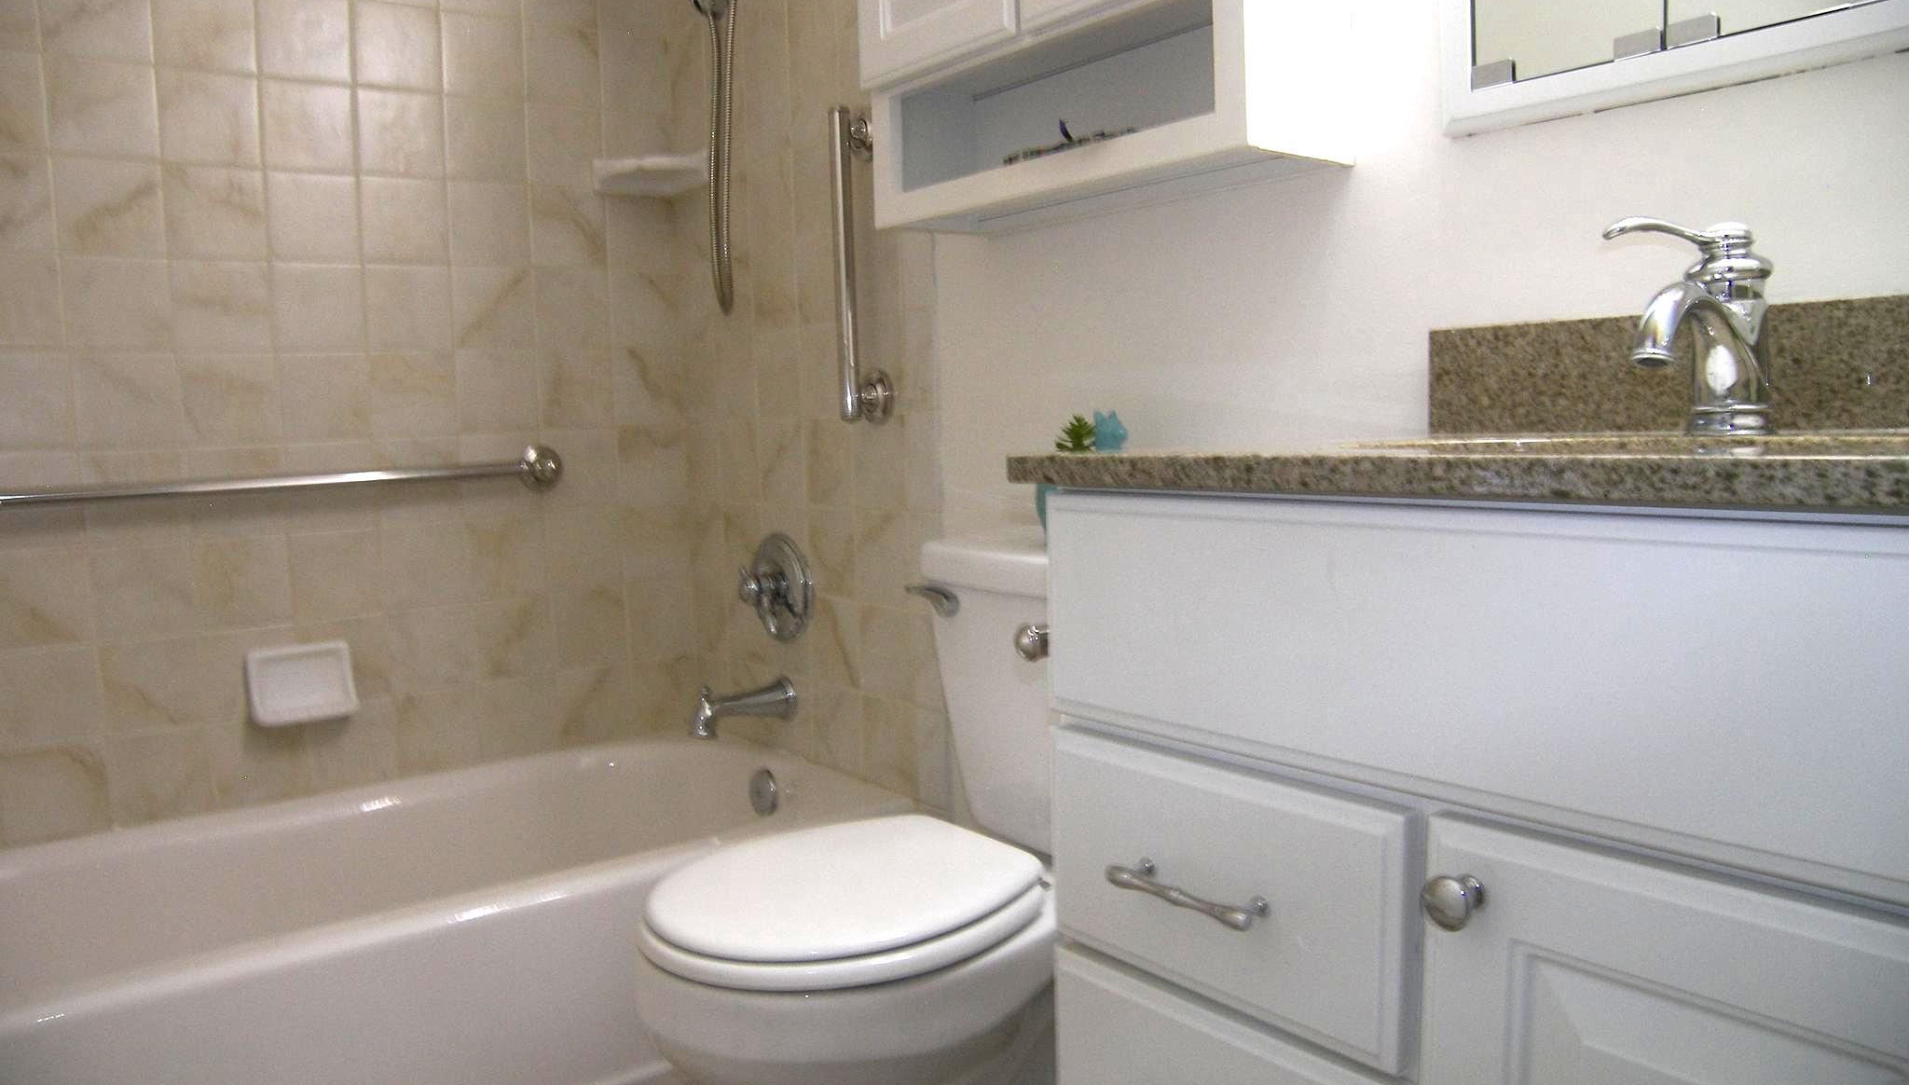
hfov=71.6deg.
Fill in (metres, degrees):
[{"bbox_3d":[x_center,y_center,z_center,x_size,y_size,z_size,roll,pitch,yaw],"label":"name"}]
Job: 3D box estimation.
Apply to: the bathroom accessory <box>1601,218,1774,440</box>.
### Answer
[{"bbox_3d":[0.544,-0.161,0.989,0.211,0.164,0.068,-5,7,-37],"label":"bathroom accessory"}]

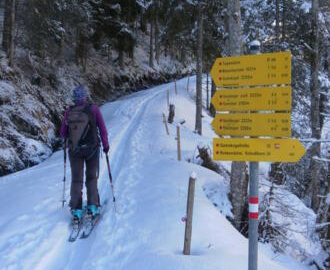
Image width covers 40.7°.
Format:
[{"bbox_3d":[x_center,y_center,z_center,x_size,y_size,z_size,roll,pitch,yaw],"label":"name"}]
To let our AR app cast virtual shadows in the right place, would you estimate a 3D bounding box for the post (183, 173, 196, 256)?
[{"bbox_3d":[0.236,0.753,4.200,0.062,0.760,0.062,5,0,6],"label":"post"}]

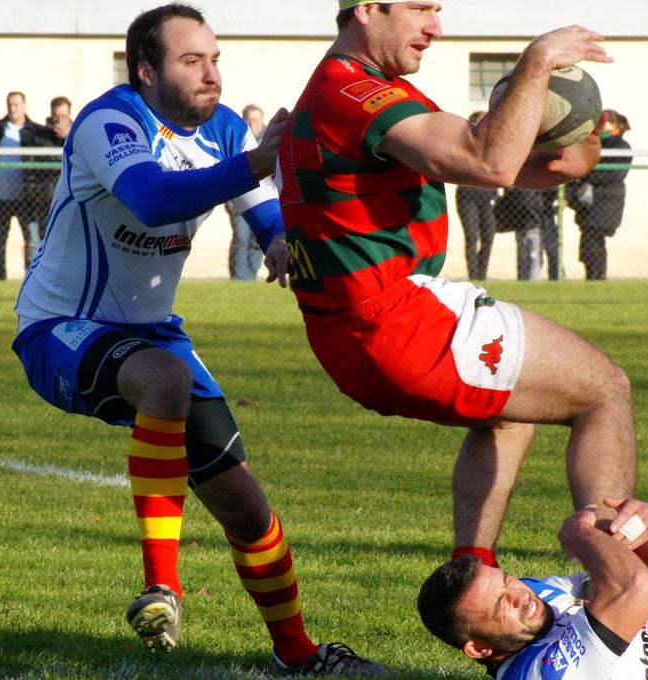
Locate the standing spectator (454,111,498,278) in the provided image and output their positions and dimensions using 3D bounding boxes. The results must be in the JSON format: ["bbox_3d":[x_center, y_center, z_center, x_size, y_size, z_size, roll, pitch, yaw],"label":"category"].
[{"bbox_3d":[1.431,-1.338,80.000,0.460,1.640,0.300,0,1,0],"label":"standing spectator"}]

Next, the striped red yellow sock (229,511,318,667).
[{"bbox_3d":[-0.102,0.513,17.600,0.160,0.340,0.120,1,28,34],"label":"striped red yellow sock"}]

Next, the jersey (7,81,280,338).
[{"bbox_3d":[-0.357,-0.273,17.550,0.400,0.520,0.500,20,14,42],"label":"jersey"}]

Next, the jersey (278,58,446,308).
[{"bbox_3d":[0.082,-0.321,17.600,0.360,0.540,0.500,0,1,5],"label":"jersey"}]

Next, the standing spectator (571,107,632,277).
[{"bbox_3d":[2.454,-1.249,75.500,0.450,1.600,0.500,-1,1,-25],"label":"standing spectator"}]

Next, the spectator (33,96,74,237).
[{"bbox_3d":[-2.393,-1.300,75.400,0.500,1.700,0.400,1,1,30],"label":"spectator"}]

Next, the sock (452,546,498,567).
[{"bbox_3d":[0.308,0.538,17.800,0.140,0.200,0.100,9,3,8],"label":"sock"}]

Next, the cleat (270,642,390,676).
[{"bbox_3d":[0.015,0.666,17.600,0.290,0.100,0.105,1,1,33],"label":"cleat"}]

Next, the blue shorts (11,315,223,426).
[{"bbox_3d":[-0.426,0.061,17.500,0.380,0.260,0.420,1,2,41],"label":"blue shorts"}]

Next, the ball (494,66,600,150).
[{"bbox_3d":[0.458,-0.481,17.600,0.190,0.190,0.286,0,-6,-39],"label":"ball"}]

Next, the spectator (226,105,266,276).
[{"bbox_3d":[-0.687,-1.271,75.500,0.480,1.640,0.330,0,1,-18],"label":"spectator"}]

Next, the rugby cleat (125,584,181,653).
[{"bbox_3d":[-0.343,0.534,17.030,0.105,0.110,0.290,0,-16,9],"label":"rugby cleat"}]

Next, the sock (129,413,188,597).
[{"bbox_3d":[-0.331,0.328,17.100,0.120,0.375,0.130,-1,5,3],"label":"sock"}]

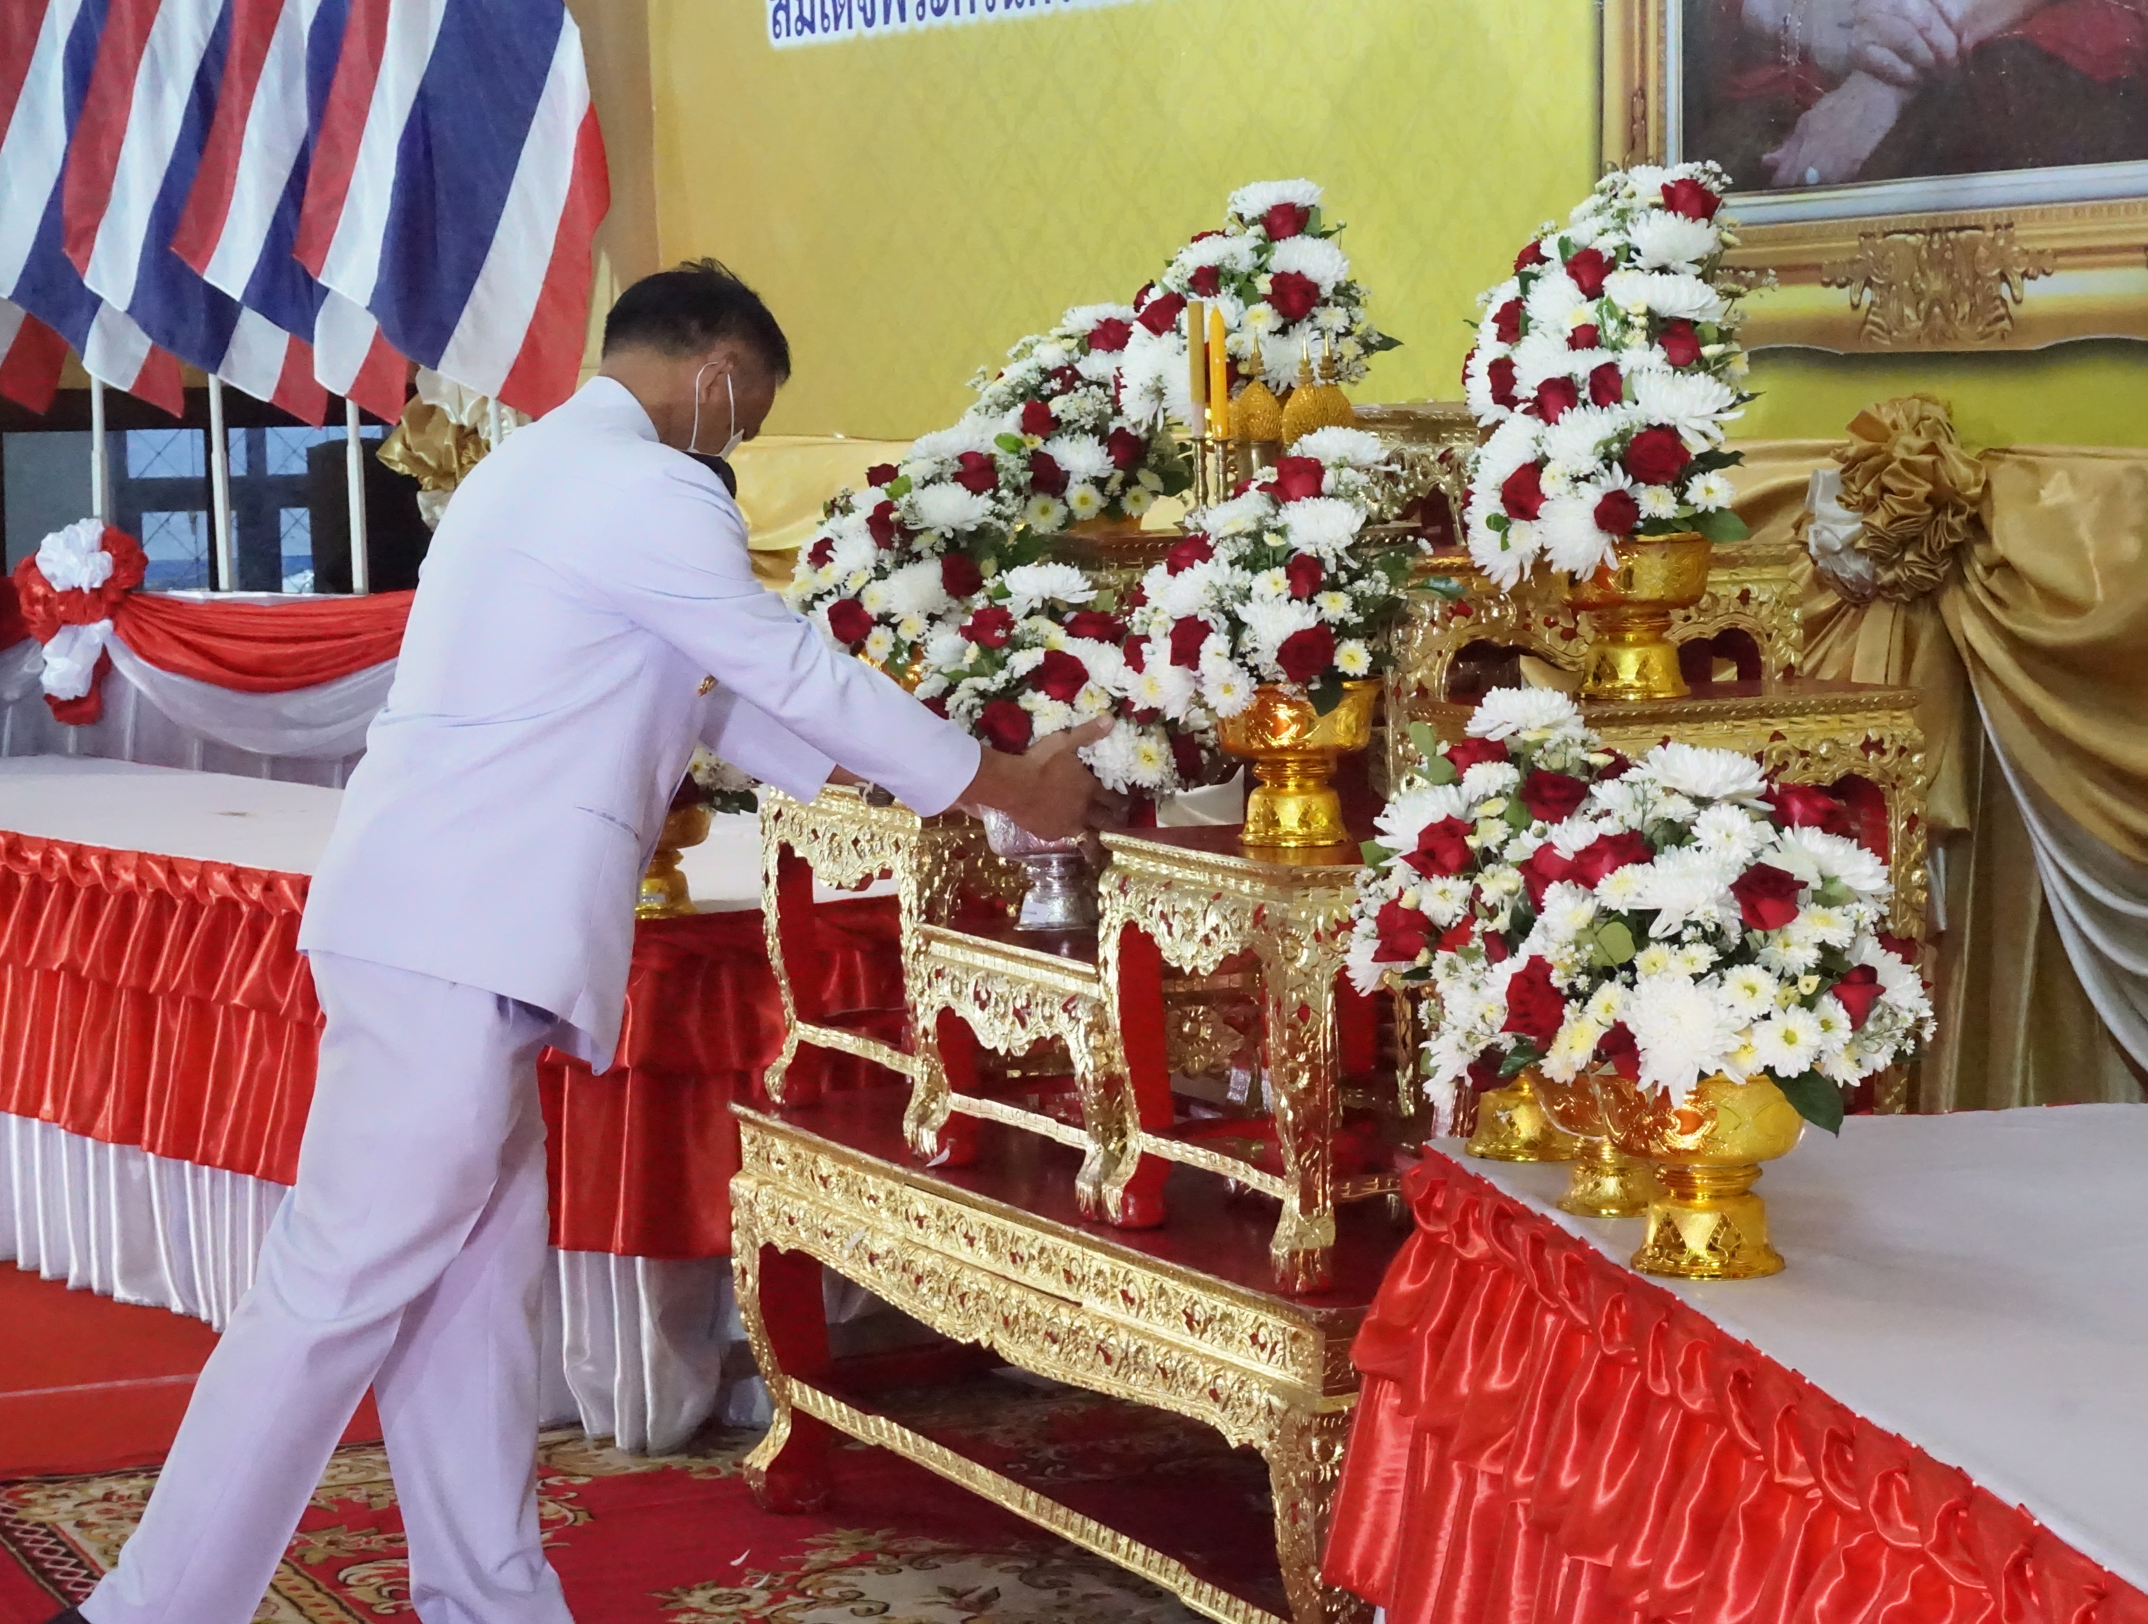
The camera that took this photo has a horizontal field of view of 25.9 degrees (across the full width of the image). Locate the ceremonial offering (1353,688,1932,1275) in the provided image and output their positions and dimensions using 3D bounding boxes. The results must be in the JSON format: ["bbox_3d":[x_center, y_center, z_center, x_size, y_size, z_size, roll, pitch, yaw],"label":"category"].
[{"bbox_3d":[0.483,0.138,3.920,0.450,0.460,0.460,-1,5,0],"label":"ceremonial offering"}]

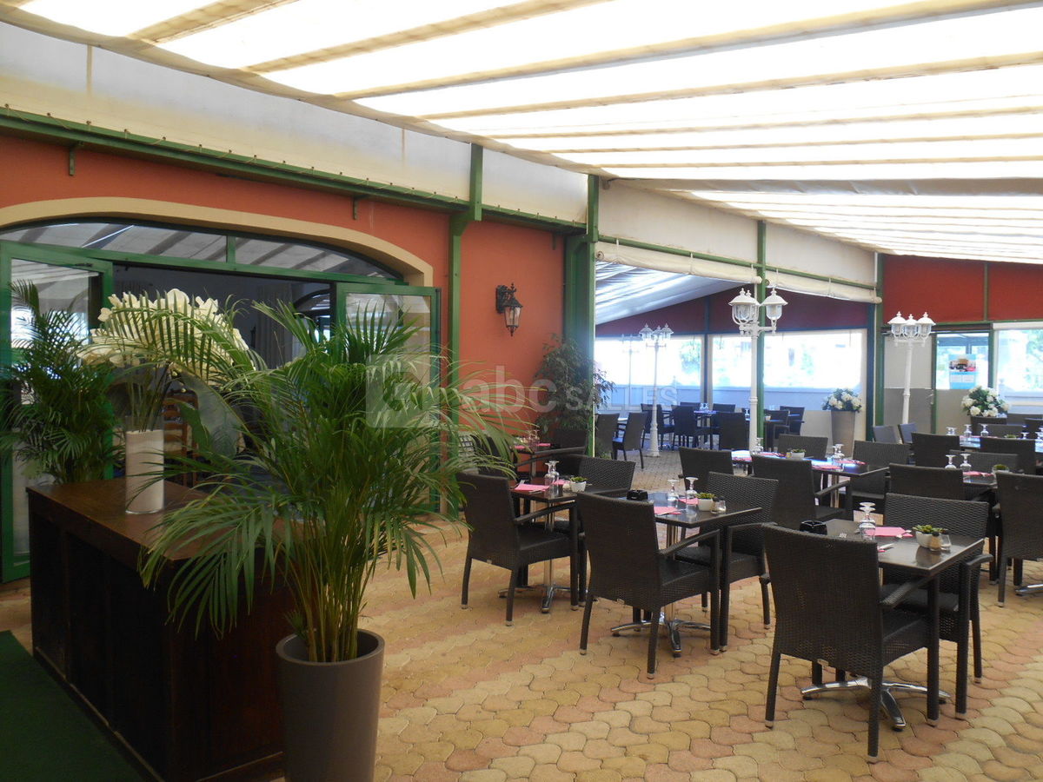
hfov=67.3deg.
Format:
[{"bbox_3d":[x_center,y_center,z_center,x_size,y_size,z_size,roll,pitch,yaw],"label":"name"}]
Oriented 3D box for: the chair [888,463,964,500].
[{"bbox_3d":[2.973,0.952,5.562,0.615,0.873,0.575,-1,2,-42],"label":"chair"}]

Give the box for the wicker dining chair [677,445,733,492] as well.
[{"bbox_3d":[1.694,0.913,6.598,0.570,0.870,0.600,2,2,44],"label":"wicker dining chair"}]

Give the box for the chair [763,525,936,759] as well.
[{"bbox_3d":[1.383,0.991,3.328,0.585,0.865,0.570,-1,2,-44],"label":"chair"}]

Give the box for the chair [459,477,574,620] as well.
[{"bbox_3d":[-0.031,0.948,4.968,0.585,0.865,0.570,-1,2,-43],"label":"chair"}]

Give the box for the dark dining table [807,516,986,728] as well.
[{"bbox_3d":[1.588,1.046,3.525,0.695,0.747,0.735,2,2,44],"label":"dark dining table"}]

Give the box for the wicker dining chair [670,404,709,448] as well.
[{"bbox_3d":[3.465,0.753,15.800,0.610,0.890,0.570,-1,2,-40],"label":"wicker dining chair"}]

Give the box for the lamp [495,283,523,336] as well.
[{"bbox_3d":[-0.124,-0.875,8.447,0.228,0.568,0.317,-1,2,-44],"label":"lamp"}]

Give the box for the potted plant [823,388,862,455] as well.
[{"bbox_3d":[5.847,0.573,14.286,0.670,1.260,0.670,-1,2,-43],"label":"potted plant"}]

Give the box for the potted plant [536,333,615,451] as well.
[{"bbox_3d":[0.620,0.335,9.600,0.920,2.000,0.920,0,1,4],"label":"potted plant"}]

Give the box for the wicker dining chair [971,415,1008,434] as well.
[{"bbox_3d":[7.167,0.830,11.874,0.585,0.865,0.570,-1,2,-44],"label":"wicker dining chair"}]

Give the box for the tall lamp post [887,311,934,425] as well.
[{"bbox_3d":[5.350,0.077,10.802,0.660,2.360,0.620,1,2,26],"label":"tall lamp post"}]

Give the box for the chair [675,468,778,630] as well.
[{"bbox_3d":[1.138,0.965,4.626,0.600,0.870,0.570,-1,2,-42],"label":"chair"}]

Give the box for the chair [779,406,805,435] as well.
[{"bbox_3d":[4.778,0.744,14.227,0.615,0.873,0.575,-1,2,-45],"label":"chair"}]

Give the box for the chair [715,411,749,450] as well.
[{"bbox_3d":[3.409,0.768,12.195,0.600,0.870,0.570,-1,2,-43],"label":"chair"}]

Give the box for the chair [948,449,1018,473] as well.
[{"bbox_3d":[3.528,0.940,6.139,0.575,0.873,0.615,2,2,44],"label":"chair"}]

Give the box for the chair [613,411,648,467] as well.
[{"bbox_3d":[1.555,0.797,12.117,0.585,0.865,0.570,1,2,40],"label":"chair"}]

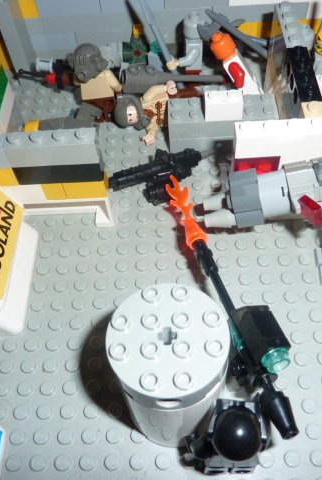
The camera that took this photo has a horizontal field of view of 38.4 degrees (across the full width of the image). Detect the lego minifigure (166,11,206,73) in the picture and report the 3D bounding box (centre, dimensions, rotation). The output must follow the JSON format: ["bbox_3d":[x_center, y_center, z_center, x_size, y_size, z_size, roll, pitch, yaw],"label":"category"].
[{"bbox_3d":[0.012,-0.094,0.231,0.020,0.040,0.022,-2,56,3],"label":"lego minifigure"}]

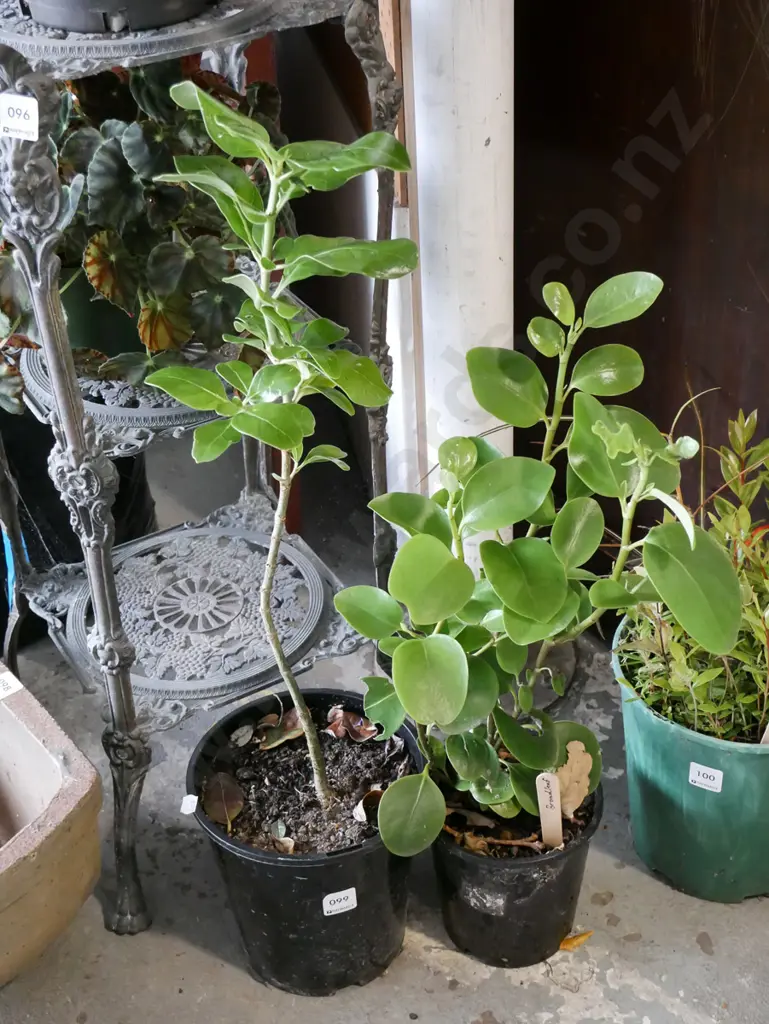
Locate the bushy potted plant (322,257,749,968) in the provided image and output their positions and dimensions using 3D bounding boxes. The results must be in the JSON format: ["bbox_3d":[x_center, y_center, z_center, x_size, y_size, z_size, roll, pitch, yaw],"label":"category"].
[{"bbox_3d":[0.162,0.152,1.438,0.420,0.810,0.350,-3,33,0],"label":"bushy potted plant"}]

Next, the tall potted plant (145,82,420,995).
[{"bbox_3d":[-0.094,0.077,1.386,0.290,1.016,0.290,-3,33,0],"label":"tall potted plant"}]

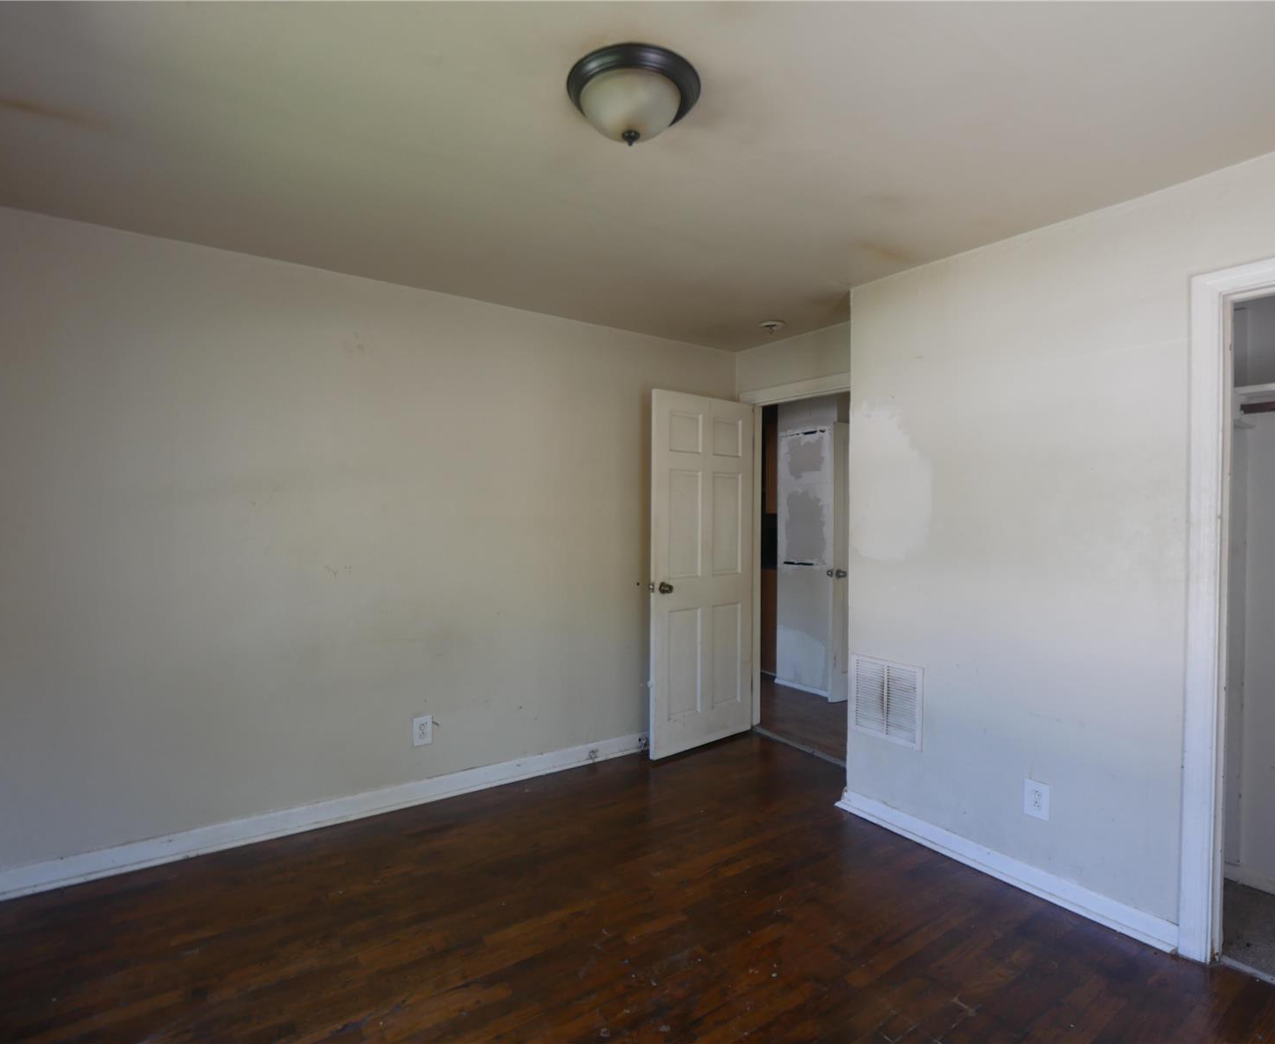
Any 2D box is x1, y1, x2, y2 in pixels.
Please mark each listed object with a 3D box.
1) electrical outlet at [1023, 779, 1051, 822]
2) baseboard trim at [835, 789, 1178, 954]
[{"bbox_3d":[1.449,1.008,2.334,0.012,0.133,0.086,0,1,-36],"label":"electrical outlet"},{"bbox_3d":[1.310,1.289,2.505,0.037,0.091,1.261,0,1,-36],"label":"baseboard trim"}]

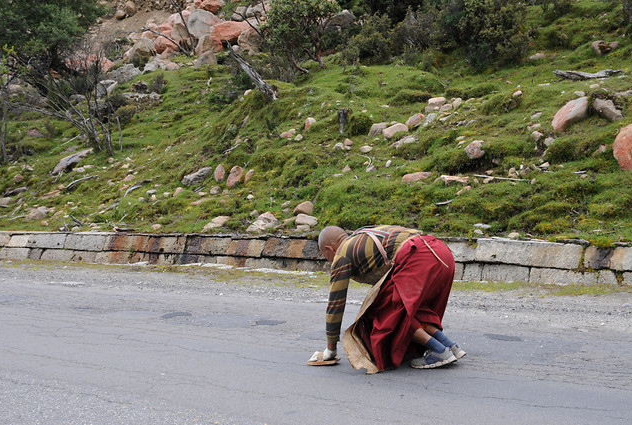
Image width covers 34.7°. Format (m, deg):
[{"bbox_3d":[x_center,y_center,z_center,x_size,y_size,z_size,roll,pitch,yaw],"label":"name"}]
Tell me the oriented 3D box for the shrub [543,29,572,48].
[{"bbox_3d":[5.727,-4.127,24.000,0.600,0.470,0.520,0,1,0],"label":"shrub"}]

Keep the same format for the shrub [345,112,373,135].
[{"bbox_3d":[0.817,-1.652,19.000,0.490,0.450,0.460,0,1,0],"label":"shrub"}]

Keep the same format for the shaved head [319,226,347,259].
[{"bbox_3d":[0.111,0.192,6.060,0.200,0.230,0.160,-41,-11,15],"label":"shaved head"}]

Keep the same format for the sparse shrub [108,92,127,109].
[{"bbox_3d":[-5.002,-2.822,25.500,0.450,0.400,0.420,0,1,0],"label":"sparse shrub"}]

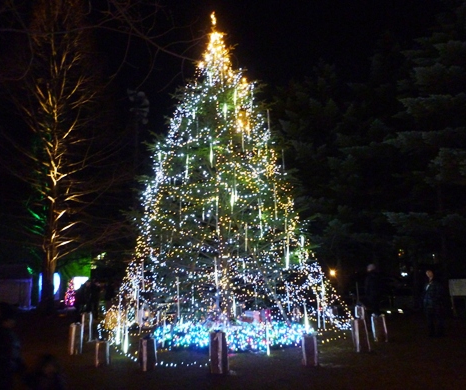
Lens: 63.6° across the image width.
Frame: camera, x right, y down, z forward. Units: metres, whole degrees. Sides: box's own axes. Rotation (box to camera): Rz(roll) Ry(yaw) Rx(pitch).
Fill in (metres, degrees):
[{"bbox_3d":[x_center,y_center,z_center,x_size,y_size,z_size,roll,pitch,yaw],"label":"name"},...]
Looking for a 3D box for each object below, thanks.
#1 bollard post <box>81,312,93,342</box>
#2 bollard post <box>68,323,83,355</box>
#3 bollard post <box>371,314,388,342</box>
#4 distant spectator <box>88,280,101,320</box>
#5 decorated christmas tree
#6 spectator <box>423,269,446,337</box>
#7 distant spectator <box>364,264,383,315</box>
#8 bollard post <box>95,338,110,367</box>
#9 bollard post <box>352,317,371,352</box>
[{"bbox_3d":[-3.913,3.583,10.175,0.290,0.749,0.290,3,-13,-20],"label":"bollard post"},{"bbox_3d":[-3.721,3.389,8.893,0.220,0.659,0.220,9,-17,-39],"label":"bollard post"},{"bbox_3d":[3.392,3.078,8.705,0.300,0.599,0.300,-6,-13,19],"label":"bollard post"},{"bbox_3d":[-5.786,4.435,15.780,0.520,1.602,0.360,6,-14,-31],"label":"distant spectator"},{"bbox_3d":[-0.361,-1.000,10.986,6.300,9.796,6.200,-2,-12,0],"label":"decorated christmas tree"},{"bbox_3d":[5.172,2.752,9.717,0.310,1.670,0.470,4,-14,-23],"label":"spectator"},{"bbox_3d":[3.652,2.705,9.722,0.380,1.743,0.500,0,-12,-8],"label":"distant spectator"},{"bbox_3d":[-2.542,3.088,7.344,0.220,0.457,0.220,6,-15,-30],"label":"bollard post"},{"bbox_3d":[2.711,2.949,7.903,0.240,0.626,0.240,-1,-13,-3],"label":"bollard post"}]

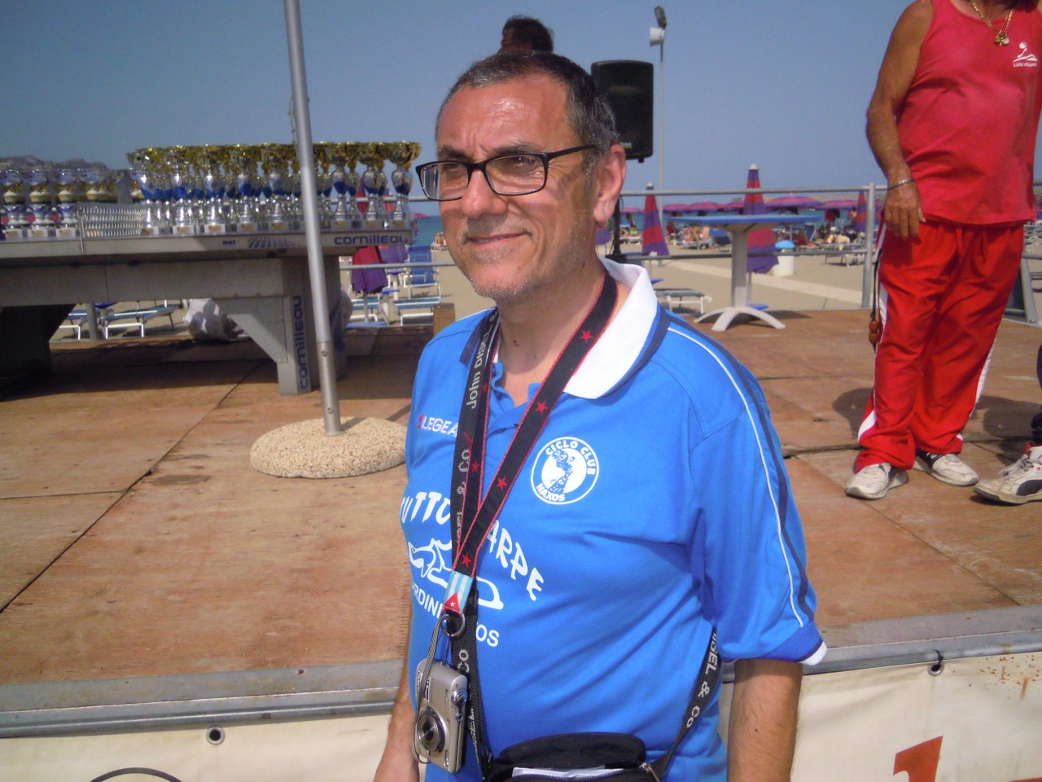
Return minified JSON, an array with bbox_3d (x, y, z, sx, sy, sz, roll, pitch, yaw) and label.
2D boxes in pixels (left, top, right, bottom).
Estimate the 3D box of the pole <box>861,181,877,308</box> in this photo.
[{"bbox_3d":[2.807,-1.162,6.783,0.054,0.989,0.054,-2,12,0],"label":"pole"}]

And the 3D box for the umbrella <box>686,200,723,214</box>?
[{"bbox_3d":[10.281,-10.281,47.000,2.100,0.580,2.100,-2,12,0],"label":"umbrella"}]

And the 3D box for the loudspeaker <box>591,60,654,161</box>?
[{"bbox_3d":[0.692,-1.930,5.800,0.385,0.630,0.360,-3,12,-8],"label":"loudspeaker"}]

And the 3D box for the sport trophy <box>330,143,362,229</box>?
[{"bbox_3d":[-0.815,-0.924,3.808,0.117,0.377,0.117,-3,12,-8],"label":"sport trophy"}]

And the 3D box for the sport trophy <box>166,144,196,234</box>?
[{"bbox_3d":[-1.591,-0.931,3.929,0.125,0.395,0.119,-3,12,-6],"label":"sport trophy"}]

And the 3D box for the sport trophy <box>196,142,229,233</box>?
[{"bbox_3d":[-1.372,-0.884,3.734,0.117,0.385,0.117,-3,12,-8],"label":"sport trophy"}]

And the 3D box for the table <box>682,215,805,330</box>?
[{"bbox_3d":[1.586,-0.854,6.047,0.877,0.757,0.877,-6,13,-19],"label":"table"}]

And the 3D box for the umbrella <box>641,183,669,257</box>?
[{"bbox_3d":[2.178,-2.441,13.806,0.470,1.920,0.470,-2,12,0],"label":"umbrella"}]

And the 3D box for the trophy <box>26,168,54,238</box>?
[{"bbox_3d":[-2.408,-0.927,4.166,0.115,0.325,0.109,-3,12,-6],"label":"trophy"}]

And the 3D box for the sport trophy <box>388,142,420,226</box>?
[{"bbox_3d":[-0.594,-0.979,4.019,0.125,0.398,0.119,-3,12,-6],"label":"sport trophy"}]

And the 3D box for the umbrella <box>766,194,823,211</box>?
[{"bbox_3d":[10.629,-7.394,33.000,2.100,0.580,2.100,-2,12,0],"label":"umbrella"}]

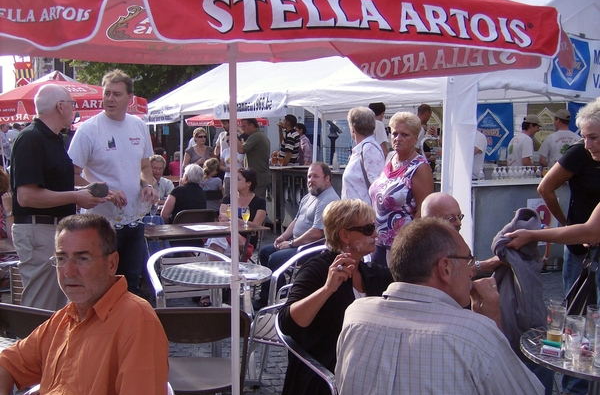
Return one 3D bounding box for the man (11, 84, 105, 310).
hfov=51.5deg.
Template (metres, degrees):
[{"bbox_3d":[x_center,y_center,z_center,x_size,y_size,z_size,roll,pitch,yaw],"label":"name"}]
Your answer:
[{"bbox_3d":[-1.342,0.290,3.445,0.480,1.790,0.480,-1,6,-11],"label":"man"}]

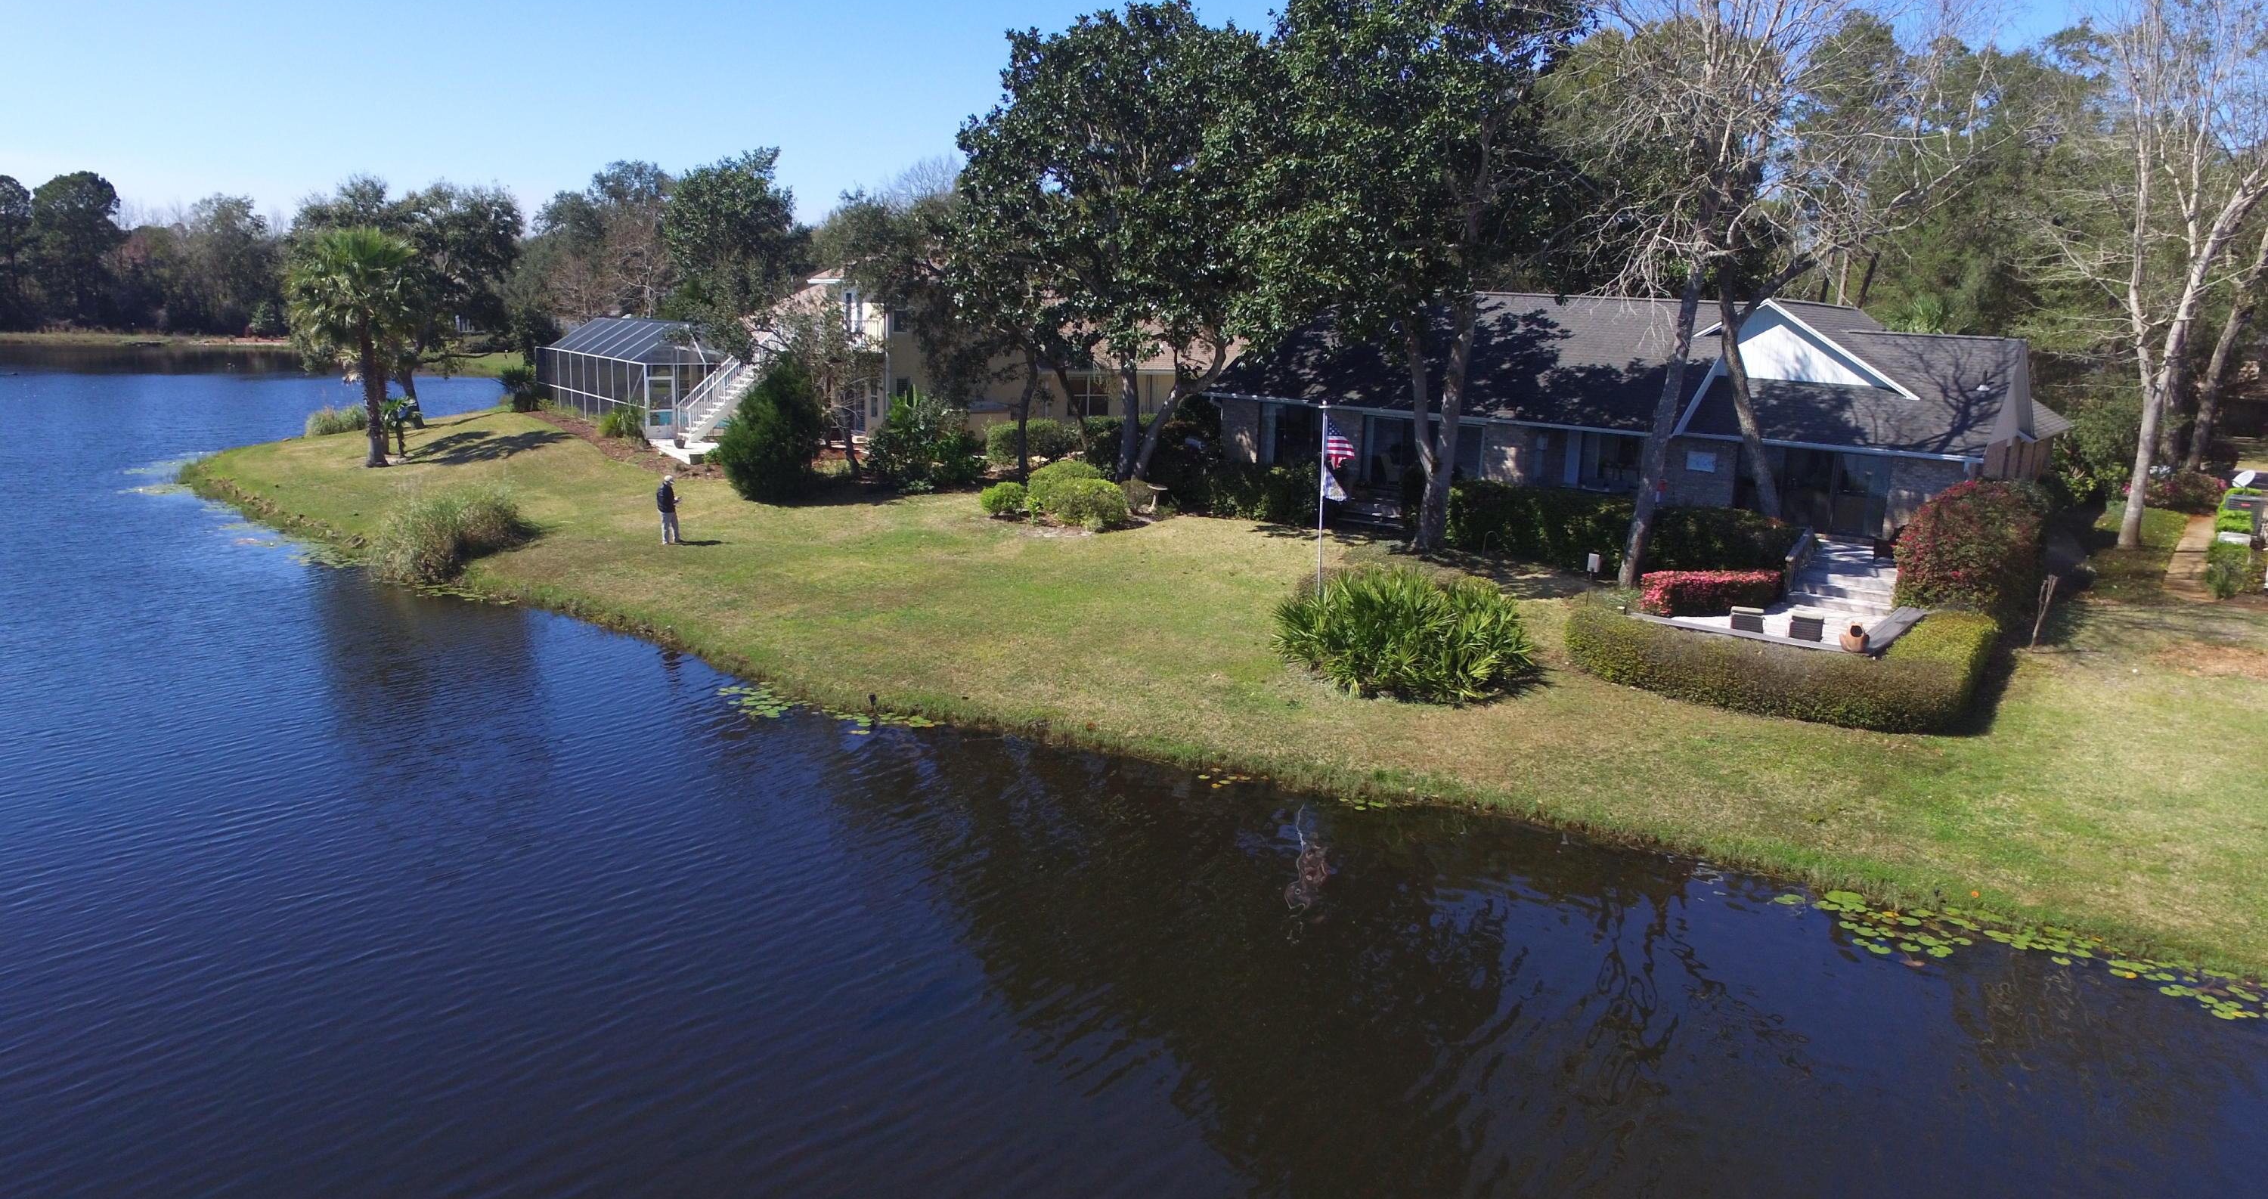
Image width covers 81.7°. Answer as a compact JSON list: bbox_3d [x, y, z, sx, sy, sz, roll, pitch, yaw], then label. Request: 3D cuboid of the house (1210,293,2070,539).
[{"bbox_3d":[17.202,-7.354,46.372,24.200,6.500,17.200,12,16,37],"label":"house"}]

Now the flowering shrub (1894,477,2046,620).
[{"bbox_3d":[18.045,-1.110,28.338,2.850,2.950,2.900,2,13,0],"label":"flowering shrub"}]

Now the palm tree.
[{"bbox_3d":[-27.135,-8.678,45.712,4.000,8.200,4.000,2,13,0],"label":"palm tree"}]

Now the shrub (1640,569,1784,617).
[{"bbox_3d":[11.859,-0.096,27.077,2.900,0.850,1.100,1,13,-3],"label":"shrub"}]

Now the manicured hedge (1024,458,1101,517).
[{"bbox_3d":[-1.971,-3.129,36.538,2.150,1.600,2.100,2,13,0],"label":"manicured hedge"}]

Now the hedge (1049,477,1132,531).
[{"bbox_3d":[-1.136,-2.622,34.801,2.150,1.400,2.100,2,13,0],"label":"hedge"}]

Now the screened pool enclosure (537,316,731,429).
[{"bbox_3d":[-18.684,-8.942,51.407,5.400,3.800,12.000,-9,17,-39],"label":"screened pool enclosure"}]

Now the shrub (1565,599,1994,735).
[{"bbox_3d":[12.024,0.996,24.351,6.700,1.150,5.500,12,16,37],"label":"shrub"}]

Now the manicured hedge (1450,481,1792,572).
[{"bbox_3d":[12.068,-1.934,33.425,9.000,1.650,2.200,11,16,36],"label":"manicured hedge"}]

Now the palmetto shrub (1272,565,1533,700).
[{"bbox_3d":[5.137,0.488,25.106,4.600,1.950,4.300,2,13,0],"label":"palmetto shrub"}]

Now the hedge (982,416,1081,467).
[{"bbox_3d":[-3.428,-5.412,44.951,3.300,1.550,1.700,-2,13,-15],"label":"hedge"}]

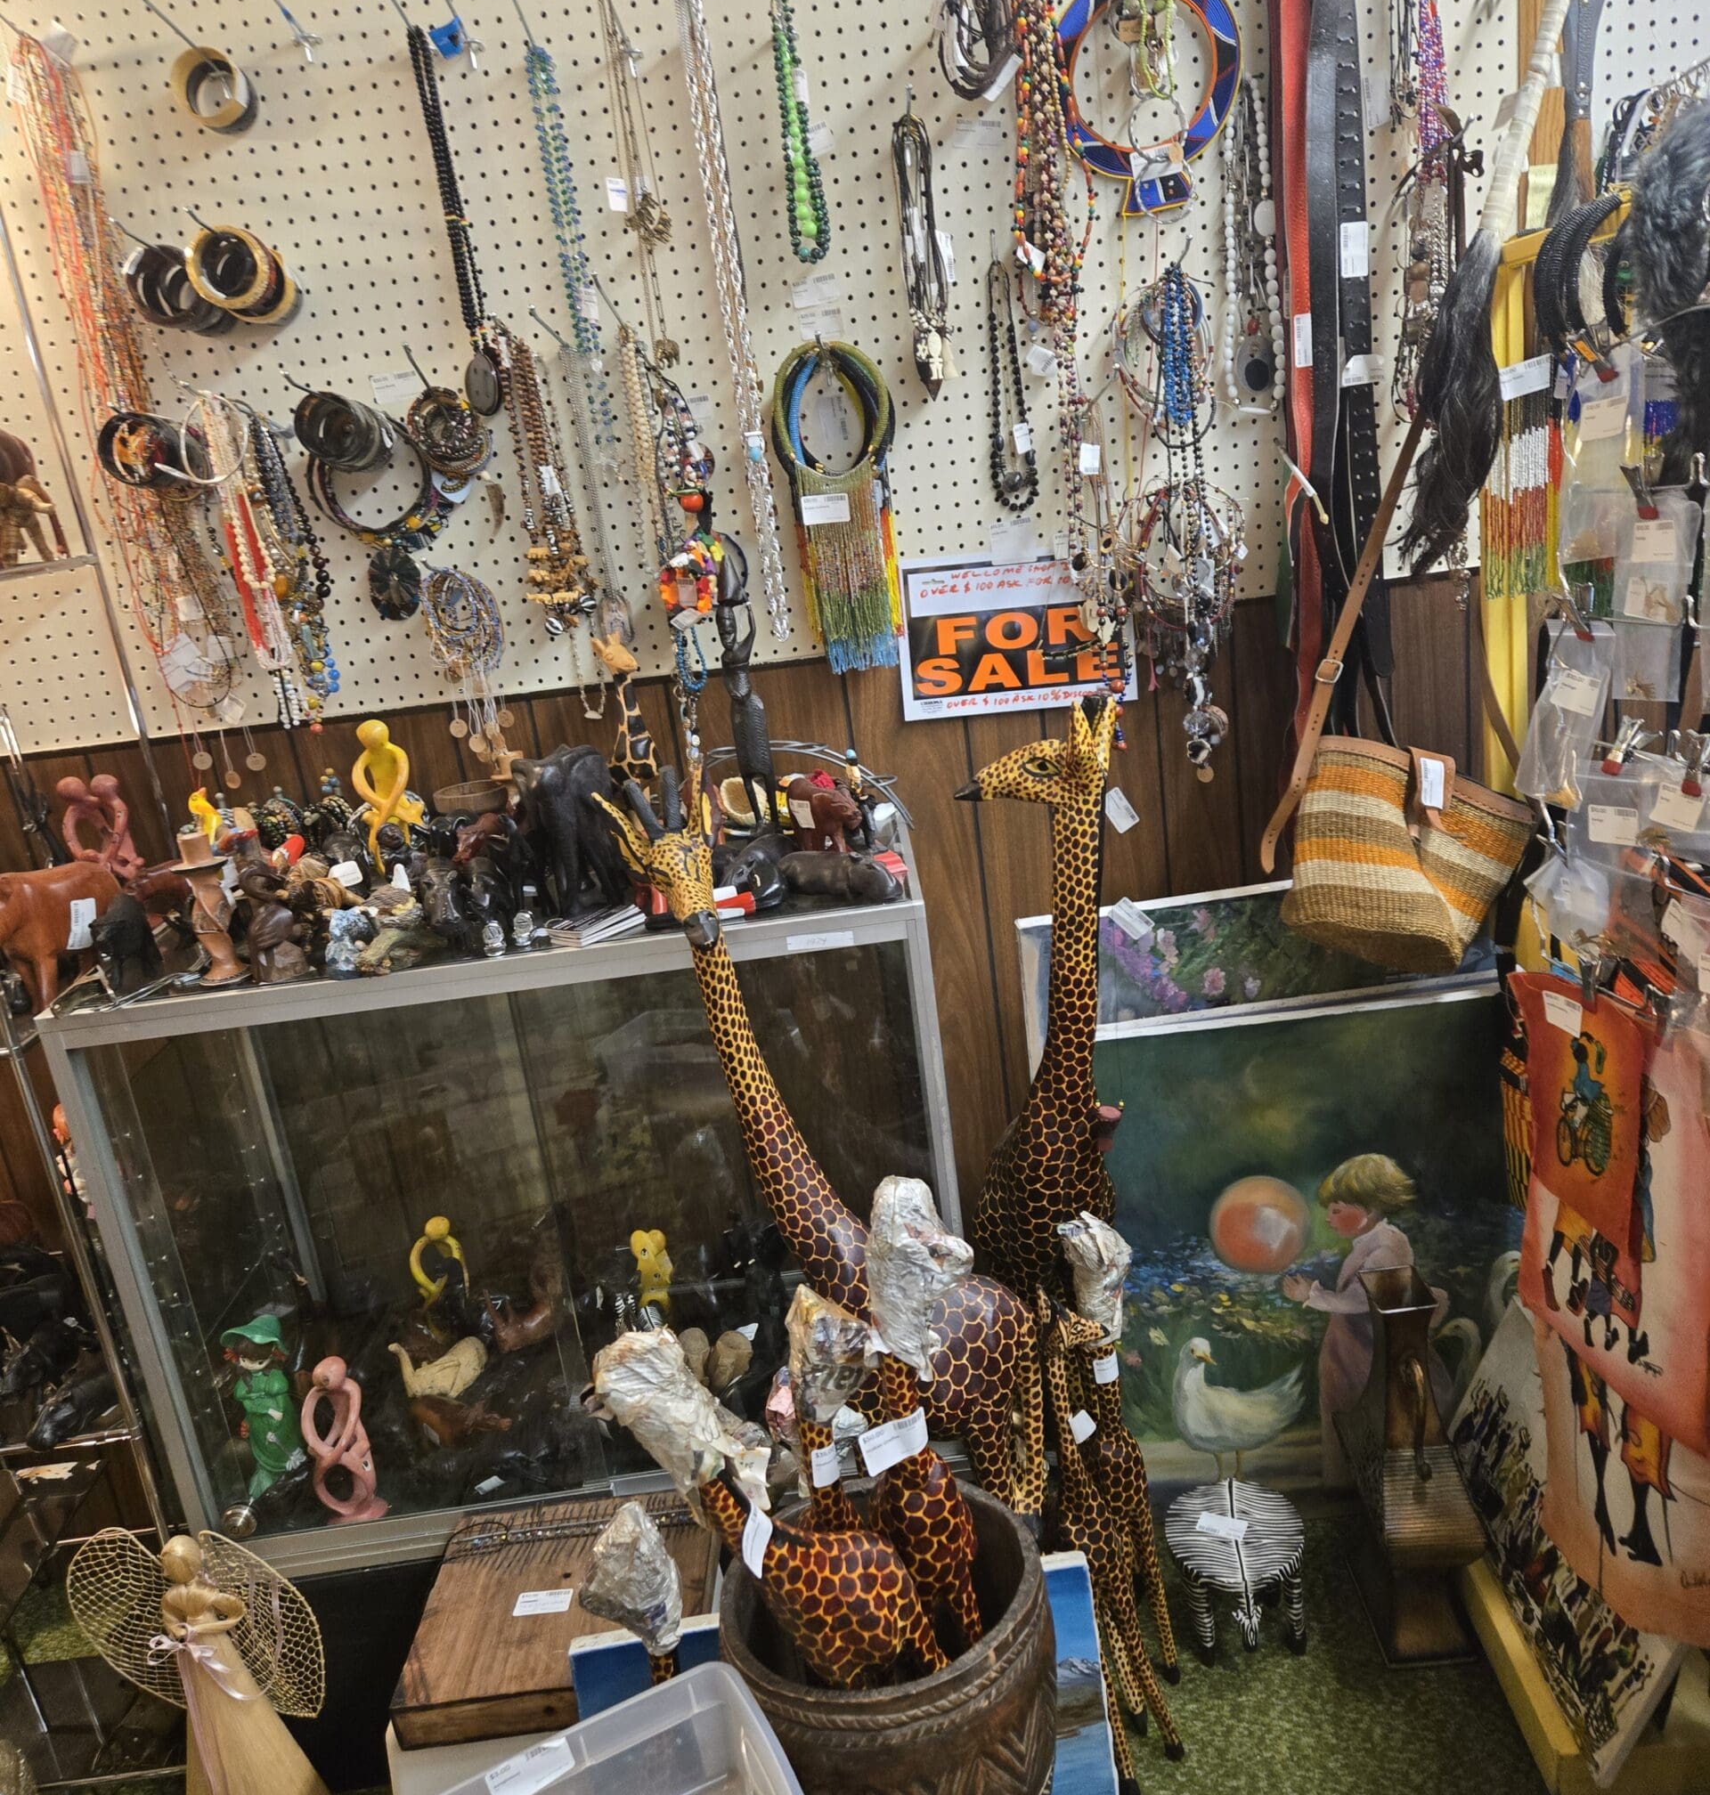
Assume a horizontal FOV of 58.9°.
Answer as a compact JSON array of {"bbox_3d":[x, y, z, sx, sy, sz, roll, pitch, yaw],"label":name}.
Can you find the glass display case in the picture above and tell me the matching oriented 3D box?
[{"bbox_3d":[-0.347,0.348,1.856,0.921,0.721,0.405,-7,17,0],"label":"glass display case"}]

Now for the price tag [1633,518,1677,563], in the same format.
[{"bbox_3d":[0.644,-0.286,1.222,0.002,0.032,0.056,-8,13,-3],"label":"price tag"}]

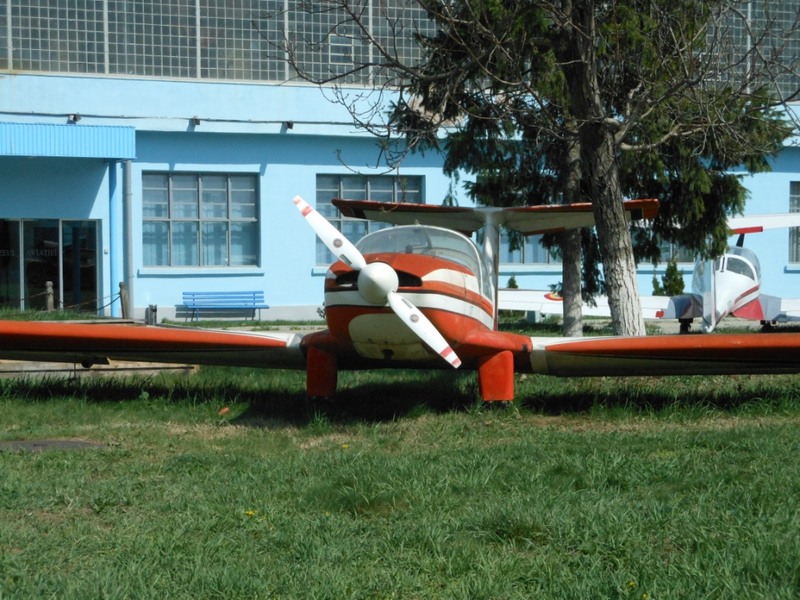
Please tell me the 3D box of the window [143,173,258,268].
[{"bbox_3d":[-4.840,-1.954,42.602,2.936,2.329,0.200,-1,2,-21],"label":"window"}]

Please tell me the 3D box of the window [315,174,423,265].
[{"bbox_3d":[-0.771,-2.007,44.185,2.931,2.300,0.200,-1,2,-21],"label":"window"}]

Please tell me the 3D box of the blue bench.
[{"bbox_3d":[-4.151,0.176,42.170,2.017,0.751,0.600,-1,2,-21],"label":"blue bench"}]

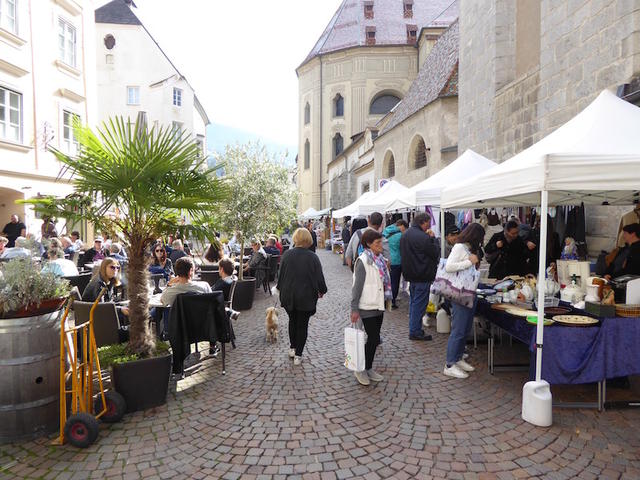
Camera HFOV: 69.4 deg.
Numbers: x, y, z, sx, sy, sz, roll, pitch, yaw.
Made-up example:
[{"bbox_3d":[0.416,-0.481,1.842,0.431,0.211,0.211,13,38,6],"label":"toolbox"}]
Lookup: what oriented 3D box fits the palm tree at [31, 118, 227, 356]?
[{"bbox_3d":[-1.745,-0.015,4.170,1.750,2.120,1.700,0,1,0],"label":"palm tree"}]

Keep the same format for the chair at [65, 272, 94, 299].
[{"bbox_3d":[-3.534,0.936,6.541,0.580,0.870,0.550,1,2,44],"label":"chair"}]

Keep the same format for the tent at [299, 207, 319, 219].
[{"bbox_3d":[-0.813,-1.059,35.970,2.900,2.900,2.900,0,1,-6],"label":"tent"}]

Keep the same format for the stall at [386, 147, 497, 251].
[{"bbox_3d":[2.938,-0.246,9.068,3.050,3.080,3.050,0,1,-3],"label":"stall"}]

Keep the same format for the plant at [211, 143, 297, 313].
[{"bbox_3d":[-1.280,-0.280,8.766,1.650,3.200,1.600,0,1,0],"label":"plant"}]

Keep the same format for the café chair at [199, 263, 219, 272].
[{"bbox_3d":[-1.965,0.897,8.291,0.550,0.870,0.580,0,1,-6],"label":"café chair"}]

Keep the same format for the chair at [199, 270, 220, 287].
[{"bbox_3d":[-1.569,0.932,6.741,0.550,0.870,0.580,0,1,-3],"label":"chair"}]

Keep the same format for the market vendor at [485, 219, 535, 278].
[{"bbox_3d":[2.558,0.549,6.183,0.720,1.660,0.460,0,1,12],"label":"market vendor"}]

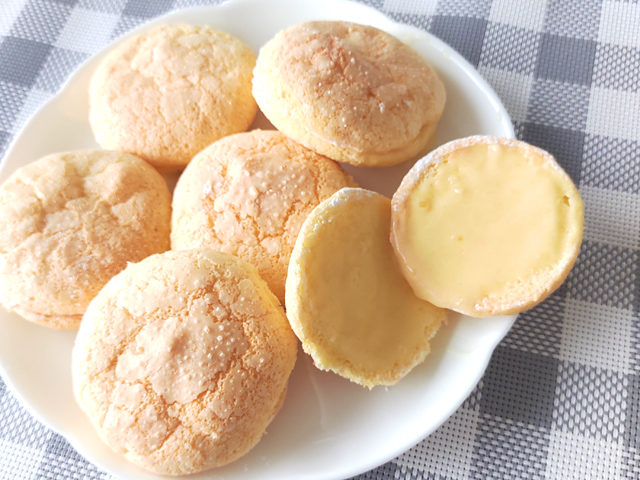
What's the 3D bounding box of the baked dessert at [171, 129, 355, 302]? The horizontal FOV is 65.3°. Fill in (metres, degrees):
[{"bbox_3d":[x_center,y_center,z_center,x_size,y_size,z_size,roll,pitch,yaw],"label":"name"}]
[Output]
[{"bbox_3d":[-0.023,-0.010,0.204,0.075,0.037,0.075,0,71,2],"label":"baked dessert"}]

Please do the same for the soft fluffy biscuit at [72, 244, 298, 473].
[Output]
[{"bbox_3d":[-0.047,0.041,0.178,0.078,0.038,0.078,0,77,5],"label":"soft fluffy biscuit"}]

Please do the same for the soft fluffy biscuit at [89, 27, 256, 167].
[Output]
[{"bbox_3d":[-0.065,-0.065,0.224,0.071,0.036,0.071,0,71,2],"label":"soft fluffy biscuit"}]

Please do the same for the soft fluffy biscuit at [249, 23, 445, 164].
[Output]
[{"bbox_3d":[0.013,-0.064,0.212,0.080,0.036,0.080,0,58,-7],"label":"soft fluffy biscuit"}]

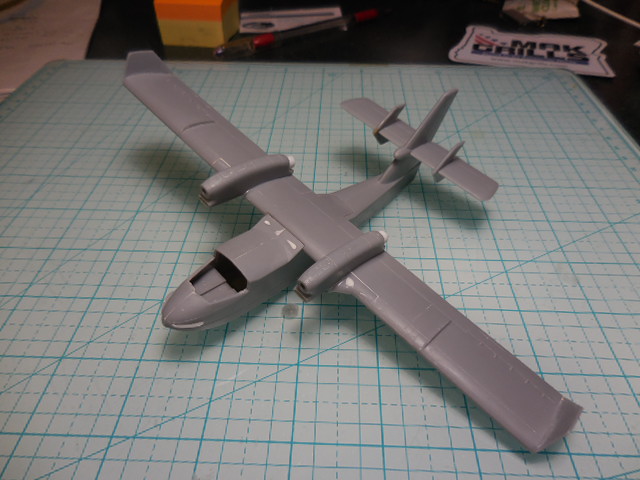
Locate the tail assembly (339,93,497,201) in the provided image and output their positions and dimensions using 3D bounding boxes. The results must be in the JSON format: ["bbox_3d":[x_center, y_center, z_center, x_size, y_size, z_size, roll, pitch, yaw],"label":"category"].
[{"bbox_3d":[0.044,-0.047,0.197,0.077,0.032,0.030,41,46,20],"label":"tail assembly"}]

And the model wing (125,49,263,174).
[{"bbox_3d":[-0.048,-0.052,0.185,0.072,0.012,0.025,41,46,20],"label":"model wing"}]

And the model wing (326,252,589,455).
[{"bbox_3d":[0.043,0.029,0.141,0.072,0.012,0.025,41,46,20],"label":"model wing"}]

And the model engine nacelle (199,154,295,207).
[{"bbox_3d":[-0.024,-0.023,0.168,0.010,0.011,0.044,41,46,20],"label":"model engine nacelle"}]

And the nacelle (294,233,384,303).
[{"bbox_3d":[0.009,0.006,0.152,0.010,0.011,0.044,41,46,20],"label":"nacelle"}]

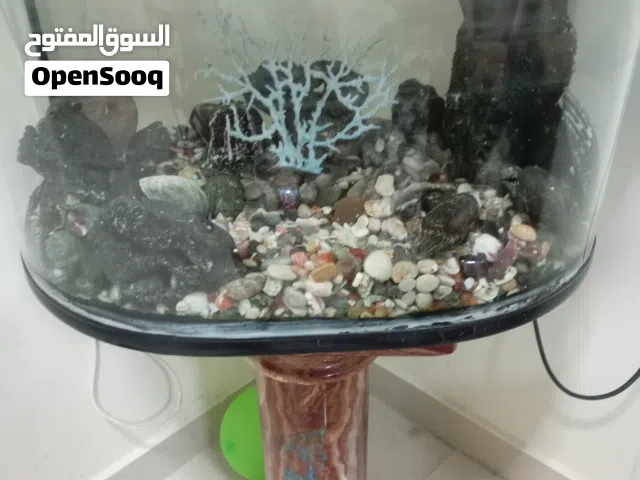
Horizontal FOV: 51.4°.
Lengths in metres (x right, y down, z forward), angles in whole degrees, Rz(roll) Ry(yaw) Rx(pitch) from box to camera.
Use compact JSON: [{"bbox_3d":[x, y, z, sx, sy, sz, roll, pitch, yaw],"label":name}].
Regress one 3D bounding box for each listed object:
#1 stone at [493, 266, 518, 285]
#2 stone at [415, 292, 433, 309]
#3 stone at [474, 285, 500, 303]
[{"bbox_3d":[0.177,0.034,0.634,0.012,0.011,0.028,24,36,39],"label":"stone"},{"bbox_3d":[0.102,0.060,0.655,0.017,0.015,0.016,-1,31,0],"label":"stone"},{"bbox_3d":[0.169,0.054,0.672,0.026,0.017,0.020,-1,30,0],"label":"stone"}]

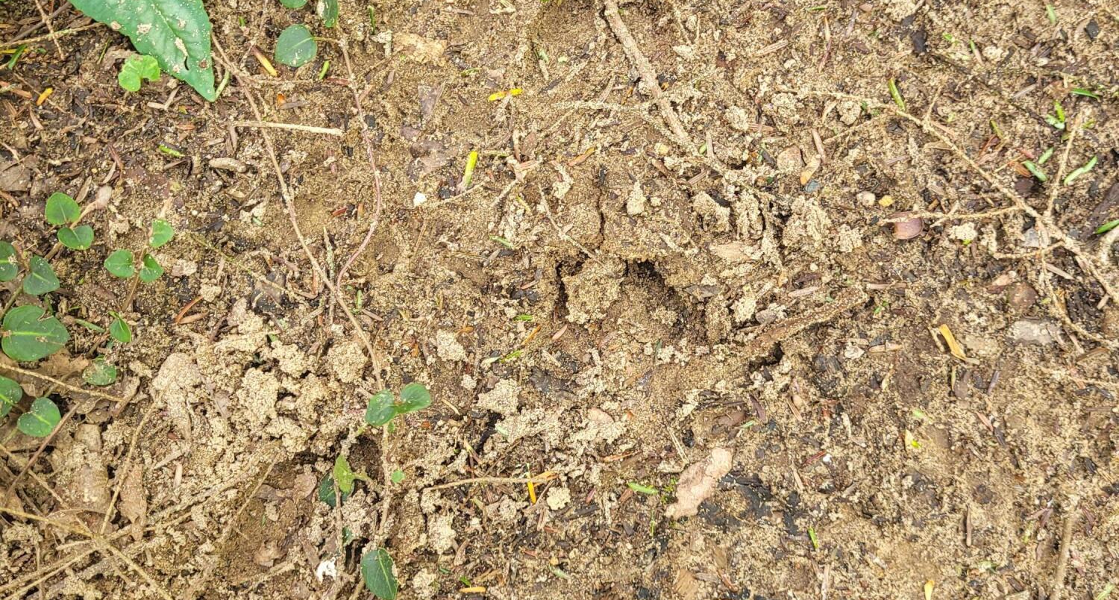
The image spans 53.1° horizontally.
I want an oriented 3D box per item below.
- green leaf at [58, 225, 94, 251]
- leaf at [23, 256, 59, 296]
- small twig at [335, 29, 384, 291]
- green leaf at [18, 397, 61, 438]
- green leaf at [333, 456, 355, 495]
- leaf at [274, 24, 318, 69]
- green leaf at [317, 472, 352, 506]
[{"bbox_3d":[-0.237,-0.030,0.551,0.017,0.005,0.014,-8,79,-2],"label":"green leaf"},{"bbox_3d":[-0.266,-0.012,0.574,0.017,0.005,0.021,-41,83,-6],"label":"leaf"},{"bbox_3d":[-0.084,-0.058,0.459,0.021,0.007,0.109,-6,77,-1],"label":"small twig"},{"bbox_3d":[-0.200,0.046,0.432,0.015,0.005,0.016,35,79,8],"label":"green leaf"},{"bbox_3d":[-0.107,0.087,0.555,0.011,0.006,0.019,-11,81,-2],"label":"green leaf"},{"bbox_3d":[-0.117,-0.112,0.496,0.019,0.004,0.021,-23,79,-5],"label":"leaf"},{"bbox_3d":[-0.112,0.094,0.560,0.015,0.006,0.018,30,82,5],"label":"green leaf"}]

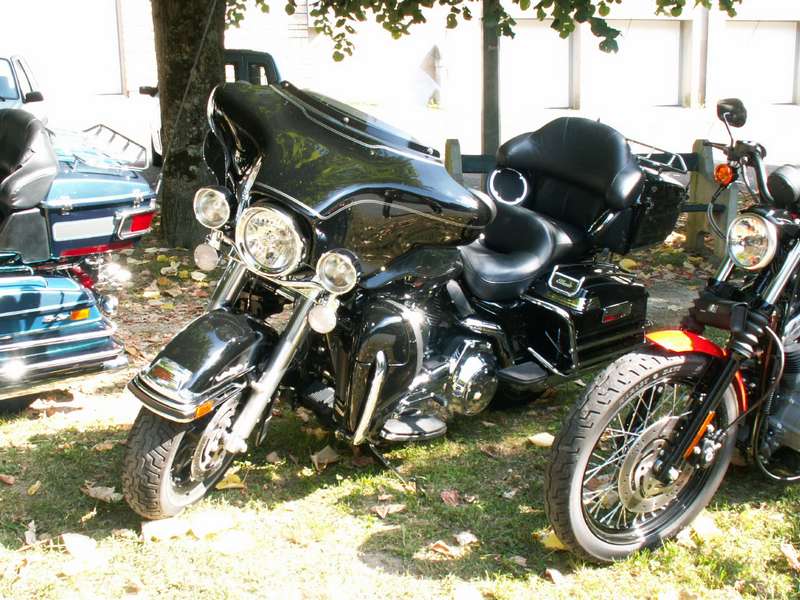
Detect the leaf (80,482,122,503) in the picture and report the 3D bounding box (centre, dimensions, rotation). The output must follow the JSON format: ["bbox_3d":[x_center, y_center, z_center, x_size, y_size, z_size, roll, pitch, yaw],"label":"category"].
[{"bbox_3d":[-0.973,0.628,3.165,0.135,0.035,0.090,-1,10,0],"label":"leaf"}]

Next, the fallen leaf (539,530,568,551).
[{"bbox_3d":[0.443,0.698,2.817,0.082,0.025,0.080,0,10,9],"label":"fallen leaf"}]

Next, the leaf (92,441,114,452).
[{"bbox_3d":[-1.109,0.547,3.628,0.076,0.016,0.054,-5,15,-18],"label":"leaf"}]

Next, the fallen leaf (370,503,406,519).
[{"bbox_3d":[-0.037,0.671,3.096,0.113,0.020,0.068,-1,14,-1],"label":"fallen leaf"}]

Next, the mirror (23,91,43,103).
[{"bbox_3d":[-5.022,-2.782,13.300,0.240,0.160,0.140,-1,10,0],"label":"mirror"}]

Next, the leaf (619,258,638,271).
[{"bbox_3d":[1.550,-0.241,6.583,0.128,0.053,0.118,3,15,13],"label":"leaf"}]

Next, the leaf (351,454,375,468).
[{"bbox_3d":[-0.133,0.572,3.441,0.085,0.020,0.080,-1,10,0],"label":"leaf"}]

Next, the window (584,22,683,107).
[{"bbox_3d":[5.115,-5.226,21.445,2.550,1.930,0.100,-5,11,-18],"label":"window"}]

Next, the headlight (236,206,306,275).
[{"bbox_3d":[-0.379,-0.192,2.950,0.220,0.220,0.110,14,20,17],"label":"headlight"}]

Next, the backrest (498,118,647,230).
[{"bbox_3d":[0.610,-0.520,3.873,0.250,0.380,0.570,-10,23,-43],"label":"backrest"}]

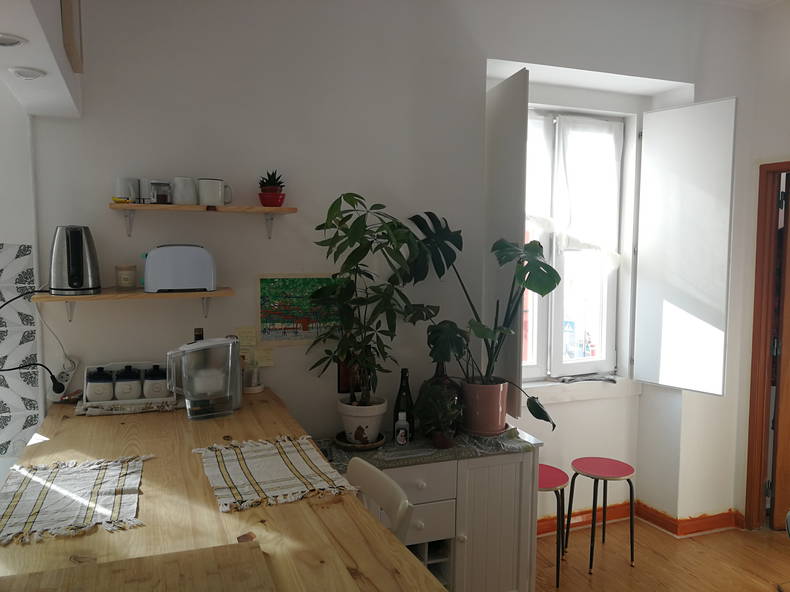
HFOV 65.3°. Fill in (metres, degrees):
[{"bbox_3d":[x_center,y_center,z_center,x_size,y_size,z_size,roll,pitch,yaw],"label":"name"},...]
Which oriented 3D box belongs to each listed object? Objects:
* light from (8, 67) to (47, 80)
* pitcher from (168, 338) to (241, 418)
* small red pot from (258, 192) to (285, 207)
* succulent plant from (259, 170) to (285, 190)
[{"bbox_3d":[-0.948,-0.572,1.589,0.086,0.018,0.086,-2,5,-22],"label":"light"},{"bbox_3d":[-0.612,0.256,1.986,0.228,0.248,0.113,-2,5,-22],"label":"pitcher"},{"bbox_3d":[-0.450,-0.348,2.245,0.098,0.054,0.098,0,4,0],"label":"small red pot"},{"bbox_3d":[-0.449,-0.417,2.241,0.095,0.080,0.095,-2,4,-22],"label":"succulent plant"}]

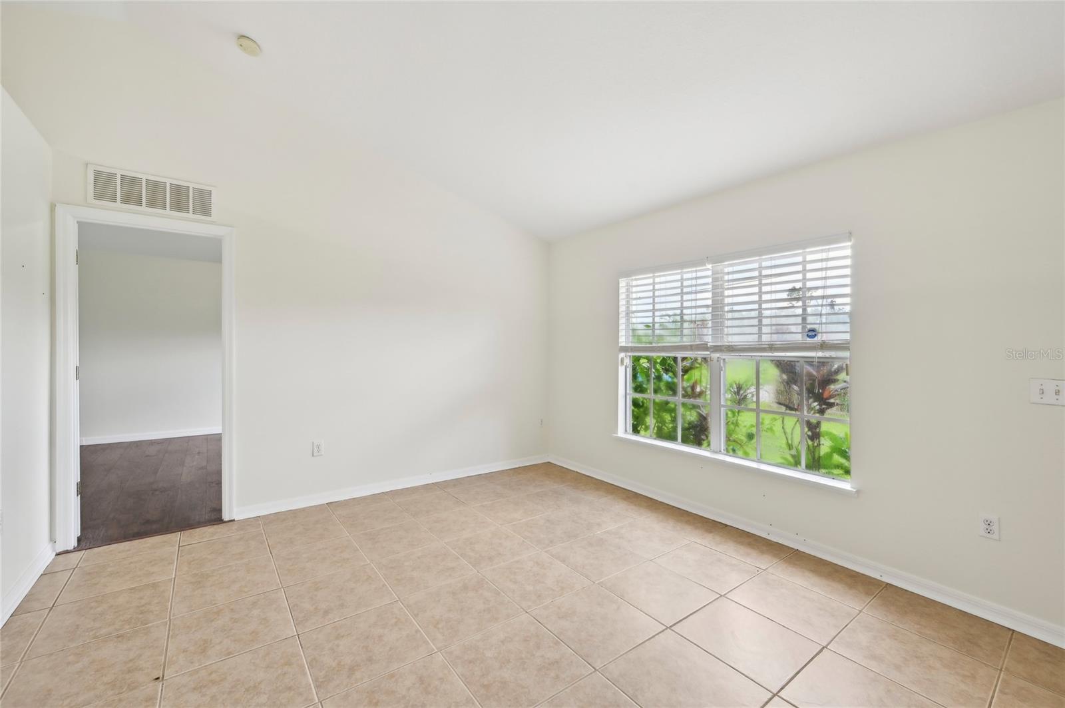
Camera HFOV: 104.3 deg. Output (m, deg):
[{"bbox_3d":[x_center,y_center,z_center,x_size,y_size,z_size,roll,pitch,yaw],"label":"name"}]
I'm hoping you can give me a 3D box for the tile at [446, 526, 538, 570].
[{"bbox_3d":[-0.257,1.241,2.656,0.450,0.010,0.450,1,-1,-36],"label":"tile"}]

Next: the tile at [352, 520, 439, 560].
[{"bbox_3d":[-0.900,1.238,2.759,0.450,0.010,0.450,1,-1,-36],"label":"tile"}]

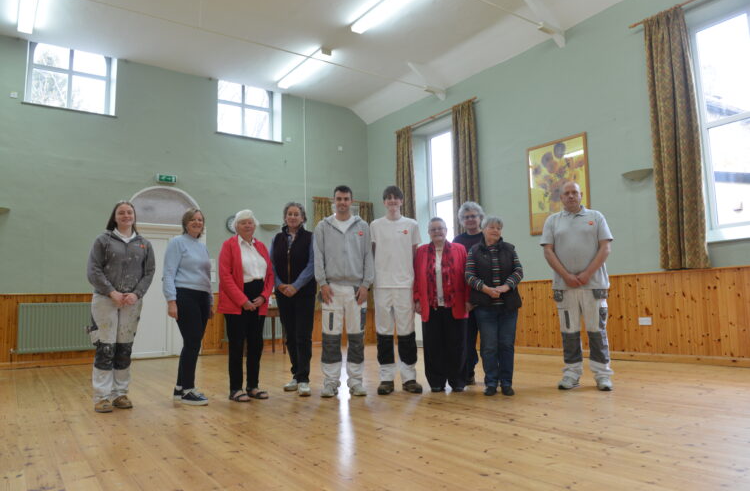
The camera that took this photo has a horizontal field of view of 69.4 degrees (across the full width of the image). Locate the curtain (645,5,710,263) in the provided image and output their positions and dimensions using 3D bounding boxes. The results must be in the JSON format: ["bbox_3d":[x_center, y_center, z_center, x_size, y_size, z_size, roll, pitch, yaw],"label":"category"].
[{"bbox_3d":[3.392,-1.228,6.179,0.170,3.001,0.513,4,-8,-37],"label":"curtain"}]

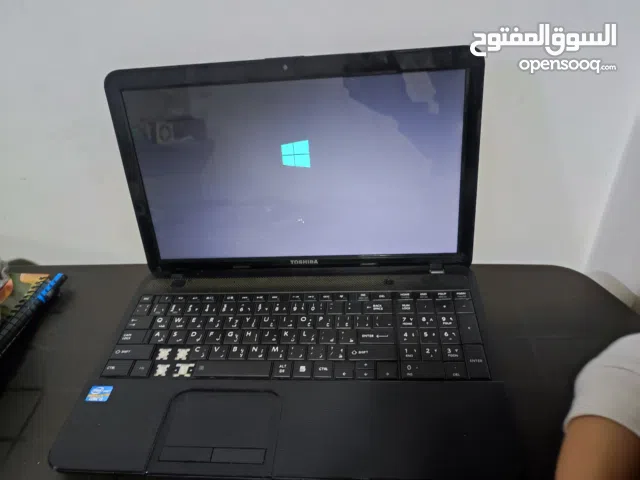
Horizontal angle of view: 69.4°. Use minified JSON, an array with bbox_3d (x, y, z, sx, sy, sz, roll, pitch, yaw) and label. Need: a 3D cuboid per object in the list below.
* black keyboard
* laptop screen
[{"bbox_3d":[-0.026,0.094,0.459,0.353,0.012,0.107,-1,38,6],"label":"black keyboard"},{"bbox_3d":[-0.025,-0.069,0.496,0.346,0.196,0.010,-1,24,6],"label":"laptop screen"}]

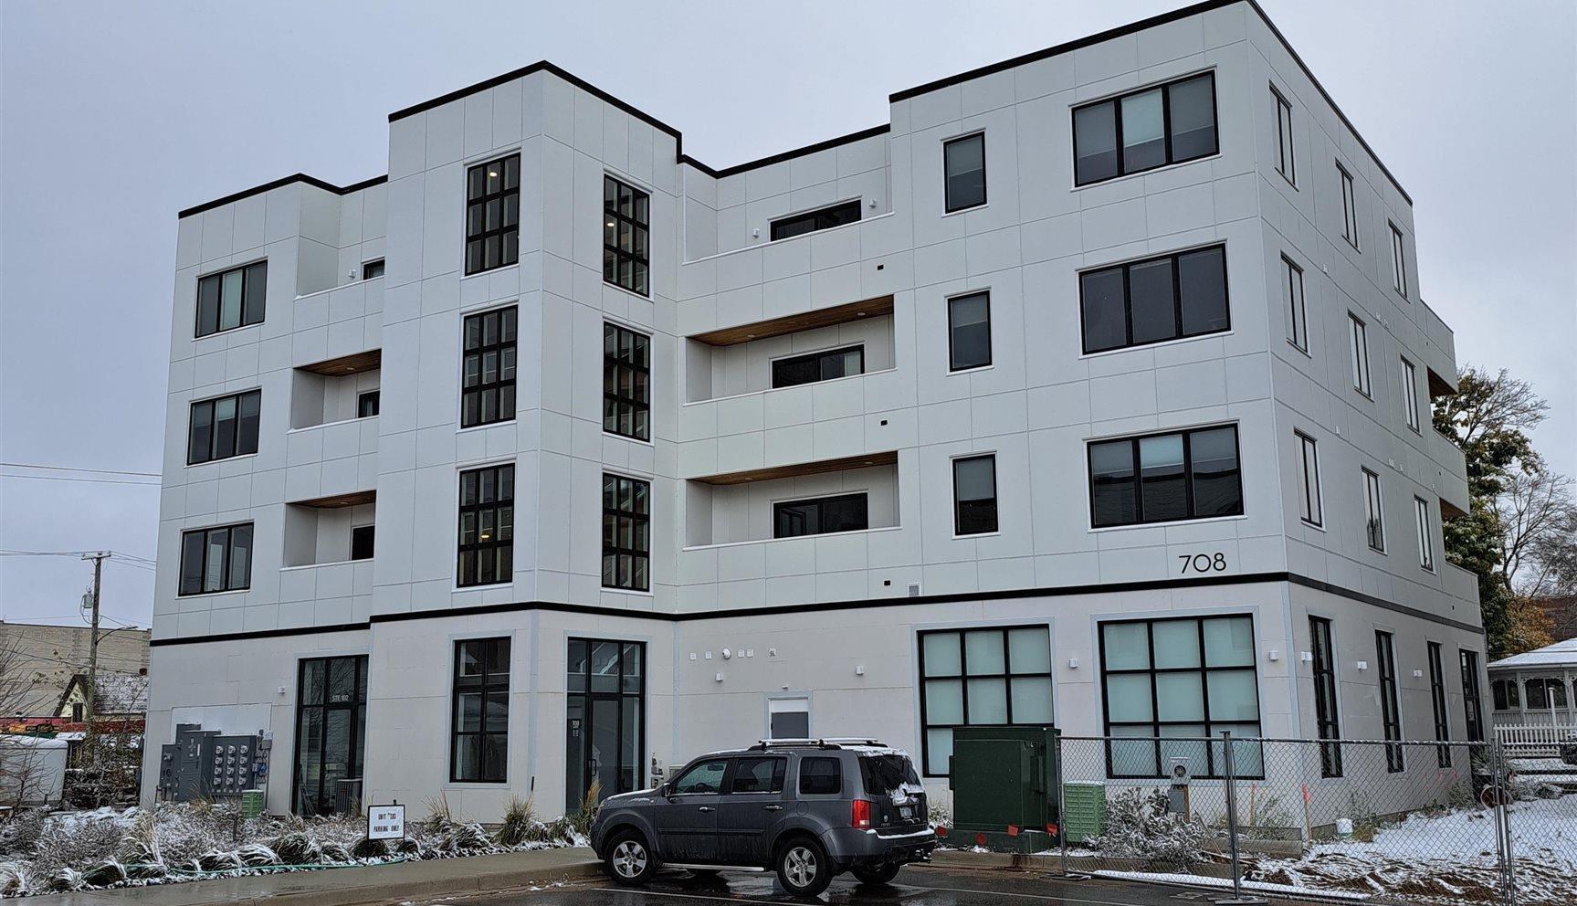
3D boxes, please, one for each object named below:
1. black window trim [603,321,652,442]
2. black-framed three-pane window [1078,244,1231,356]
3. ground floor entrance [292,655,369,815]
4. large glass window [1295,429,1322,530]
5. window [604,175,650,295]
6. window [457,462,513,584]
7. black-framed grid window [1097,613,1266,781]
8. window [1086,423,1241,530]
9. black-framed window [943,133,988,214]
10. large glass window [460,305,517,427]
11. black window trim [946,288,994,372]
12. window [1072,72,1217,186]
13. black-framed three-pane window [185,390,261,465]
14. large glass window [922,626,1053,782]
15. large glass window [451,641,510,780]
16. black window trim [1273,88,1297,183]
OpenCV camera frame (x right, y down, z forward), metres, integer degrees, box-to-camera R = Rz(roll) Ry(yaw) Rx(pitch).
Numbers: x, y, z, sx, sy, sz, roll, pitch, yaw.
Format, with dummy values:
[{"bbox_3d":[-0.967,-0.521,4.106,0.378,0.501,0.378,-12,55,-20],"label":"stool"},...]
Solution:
[{"bbox_3d":[-3.368,-1.448,30.297,0.150,2.300,1.440,-8,-13,34],"label":"black window trim"},{"bbox_3d":[6.432,-2.667,25.663,2.686,1.543,0.150,-8,-13,34],"label":"black-framed three-pane window"},{"bbox_3d":[-10.006,6.193,31.974,2.310,3.361,0.150,-8,-13,34],"label":"ground floor entrance"},{"bbox_3d":[9.029,0.486,25.413,0.150,1.490,1.340,-8,-13,34],"label":"large glass window"},{"bbox_3d":[-3.550,-4.726,32.023,0.120,2.395,1.504,-8,-13,34],"label":"window"},{"bbox_3d":[-5.924,1.446,28.771,1.516,2.351,0.150,-8,-13,34],"label":"window"},{"bbox_3d":[6.689,4.205,24.955,2.737,2.693,0.120,-8,-13,34],"label":"black-framed grid window"},{"bbox_3d":[6.603,0.438,25.611,2.710,1.559,0.150,-8,-13,34],"label":"window"},{"bbox_3d":[3.524,-5.519,28.856,0.898,1.483,0.150,-8,-13,34],"label":"black-framed window"},{"bbox_3d":[-5.984,-1.706,29.391,1.533,2.324,0.150,-8,-13,34],"label":"large glass window"},{"bbox_3d":[3.542,-2.337,28.260,0.909,1.477,0.150,-8,-13,34],"label":"black window trim"},{"bbox_3d":[6.415,-5.798,26.251,2.676,1.565,0.150,-8,-13,34],"label":"window"},{"bbox_3d":[-13.886,-0.583,35.942,2.851,1.614,0.120,-8,-13,34],"label":"black-framed three-pane window"},{"bbox_3d":[3.643,4.606,26.916,2.688,2.698,0.150,-8,-13,34],"label":"large glass window"},{"bbox_3d":[-5.900,4.961,28.101,1.529,2.702,0.150,-8,-13,34],"label":"large glass window"},{"bbox_3d":[9.026,-5.765,26.720,0.150,1.560,1.290,-8,-13,34],"label":"black window trim"}]

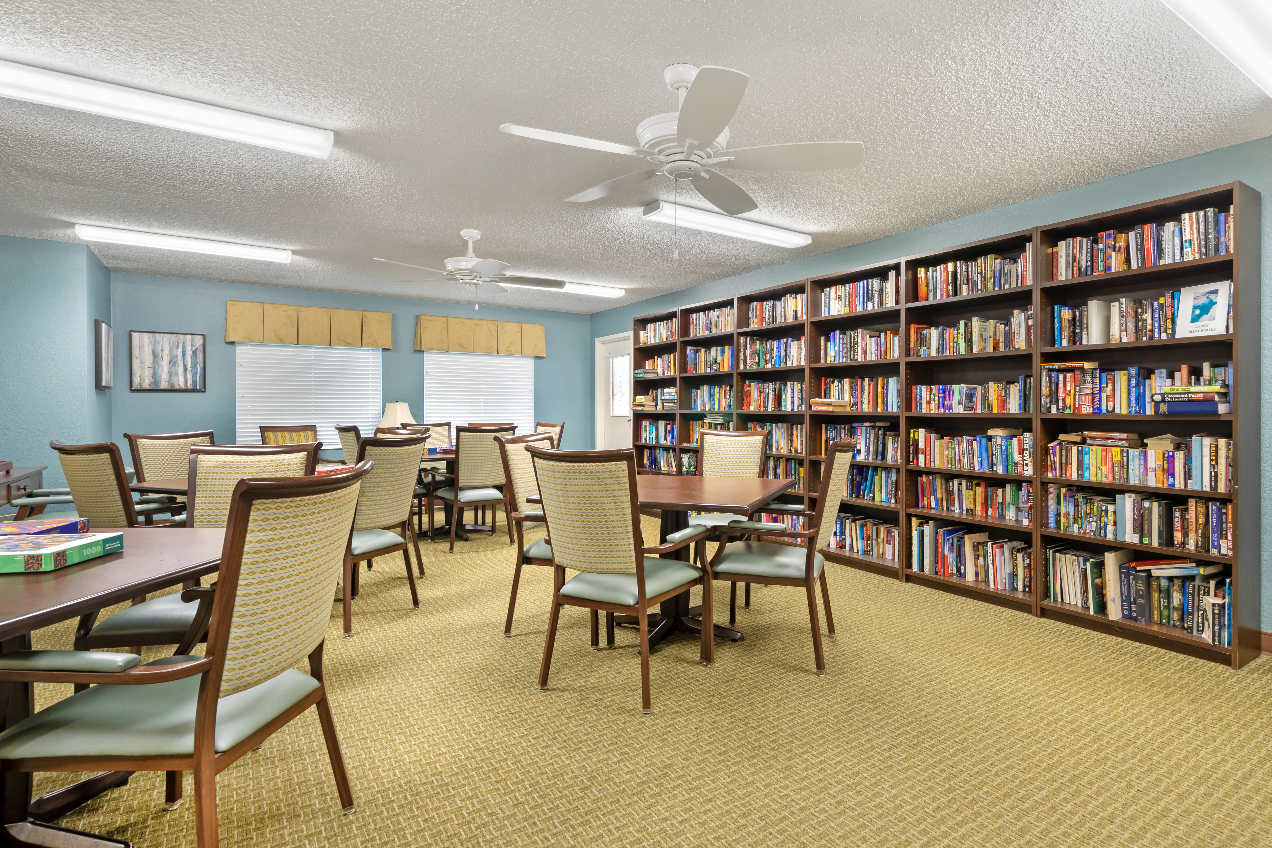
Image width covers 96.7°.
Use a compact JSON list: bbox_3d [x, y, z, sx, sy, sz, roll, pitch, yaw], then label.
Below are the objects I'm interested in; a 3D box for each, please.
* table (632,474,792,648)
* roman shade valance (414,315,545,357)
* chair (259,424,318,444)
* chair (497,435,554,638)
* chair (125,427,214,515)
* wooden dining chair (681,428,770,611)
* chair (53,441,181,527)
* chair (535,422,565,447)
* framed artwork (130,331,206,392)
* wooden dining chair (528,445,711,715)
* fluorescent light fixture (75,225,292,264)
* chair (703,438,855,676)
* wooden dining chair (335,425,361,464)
[{"bbox_3d":[0.190,0.698,2.920,1.040,0.735,1.040,0,1,22],"label":"table"},{"bbox_3d":[-1.795,-1.010,6.677,1.507,0.400,0.170,-1,1,-30],"label":"roman shade valance"},{"bbox_3d":[-3.255,0.511,5.343,0.591,0.977,0.573,-1,2,-32],"label":"chair"},{"bbox_3d":[-0.321,0.567,2.972,0.620,0.998,0.555,1,2,26],"label":"chair"},{"bbox_3d":[-2.655,0.554,3.449,0.619,0.998,0.556,1,2,27],"label":"chair"},{"bbox_3d":[0.536,0.556,3.590,0.600,0.985,0.620,1,1,26],"label":"wooden dining chair"},{"bbox_3d":[-2.428,0.575,2.849,0.600,0.985,0.620,0,1,23],"label":"chair"},{"bbox_3d":[-1.142,0.494,5.563,0.608,0.998,0.567,-1,2,-37],"label":"chair"},{"bbox_3d":[-4.369,-0.570,5.292,0.554,0.557,0.040,-1,1,-30],"label":"framed artwork"},{"bbox_3d":[-0.069,0.583,2.396,0.595,0.998,0.579,1,2,29],"label":"wooden dining chair"},{"bbox_3d":[-3.299,-1.320,4.207,1.249,0.075,0.207,-1,2,-32],"label":"fluorescent light fixture"},{"bbox_3d":[0.689,0.574,2.710,0.623,0.998,0.552,1,2,22],"label":"chair"},{"bbox_3d":[-2.160,0.524,4.839,0.620,0.985,0.600,-1,1,-44],"label":"wooden dining chair"}]

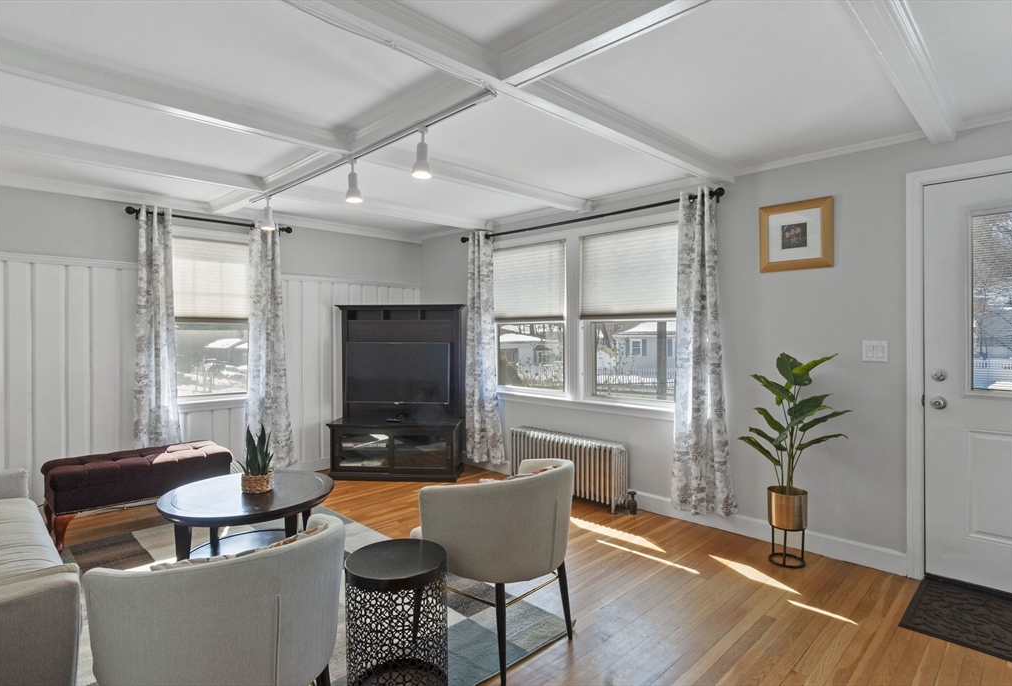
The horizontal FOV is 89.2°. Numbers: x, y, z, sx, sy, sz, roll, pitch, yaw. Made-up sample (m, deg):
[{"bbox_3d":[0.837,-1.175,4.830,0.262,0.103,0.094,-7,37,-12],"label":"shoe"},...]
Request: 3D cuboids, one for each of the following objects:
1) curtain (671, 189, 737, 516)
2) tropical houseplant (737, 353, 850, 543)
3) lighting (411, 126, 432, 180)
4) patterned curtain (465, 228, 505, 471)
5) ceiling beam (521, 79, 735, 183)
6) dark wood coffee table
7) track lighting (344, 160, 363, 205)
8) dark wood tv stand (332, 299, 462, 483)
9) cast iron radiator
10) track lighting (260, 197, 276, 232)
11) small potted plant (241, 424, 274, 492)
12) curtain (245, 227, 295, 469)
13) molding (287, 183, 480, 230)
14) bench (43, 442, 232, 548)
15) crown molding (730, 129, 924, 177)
[{"bbox_3d":[1.281,0.056,3.341,0.370,2.135,0.120,0,1,43],"label":"curtain"},{"bbox_3d":[1.662,0.627,2.962,0.542,1.144,0.430,1,1,43],"label":"tropical houseplant"},{"bbox_3d":[-0.389,-0.879,2.374,0.095,0.248,0.095,0,1,0],"label":"lighting"},{"bbox_3d":[-0.191,0.034,4.720,0.360,2.145,0.120,0,1,43],"label":"patterned curtain"},{"bbox_3d":[0.729,-1.078,2.727,1.889,0.090,0.154,-1,1,-42],"label":"ceiling beam"},{"bbox_3d":[-1.354,1.017,2.734,0.823,0.460,0.823,-1,1,-43],"label":"dark wood coffee table"},{"bbox_3d":[-0.841,-0.891,2.837,0.095,0.238,0.095,1,1,43],"label":"track lighting"},{"bbox_3d":[-0.991,0.434,4.791,1.180,1.570,0.520,0,1,6],"label":"dark wood tv stand"},{"bbox_3d":[0.479,0.986,4.125,1.021,0.499,0.184,1,1,43],"label":"cast iron radiator"},{"bbox_3d":[-1.658,-0.903,3.576,0.095,0.237,0.095,1,1,43],"label":"track lighting"},{"bbox_3d":[-1.334,0.611,2.747,0.175,0.350,0.170,-1,1,-26],"label":"small potted plant"},{"bbox_3d":[-2.050,0.033,4.442,0.394,2.161,0.130,-1,1,-42],"label":"curtain"},{"bbox_3d":[-0.915,-1.103,4.276,1.879,0.090,0.154,-1,1,-42],"label":"molding"},{"bbox_3d":[-2.449,0.991,3.487,1.010,0.500,0.440,-1,1,-43],"label":"bench"},{"bbox_3d":[1.797,-1.075,2.931,0.940,0.050,0.045,0,1,43],"label":"crown molding"}]

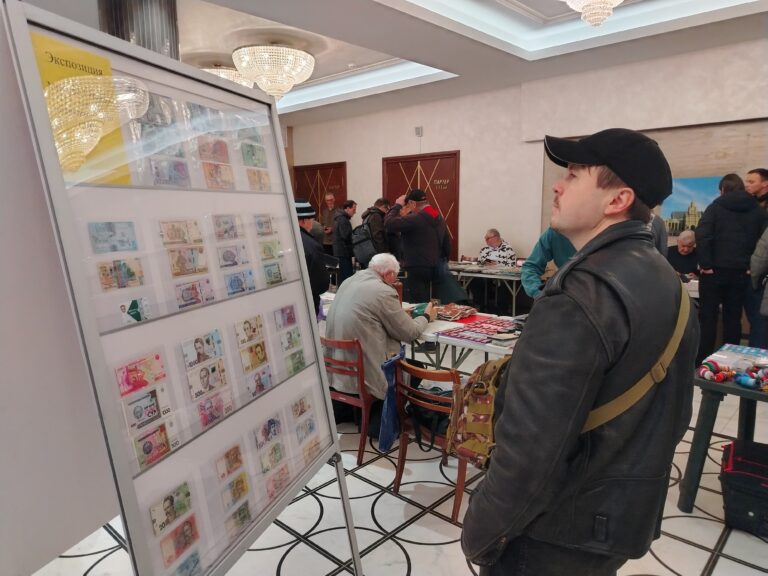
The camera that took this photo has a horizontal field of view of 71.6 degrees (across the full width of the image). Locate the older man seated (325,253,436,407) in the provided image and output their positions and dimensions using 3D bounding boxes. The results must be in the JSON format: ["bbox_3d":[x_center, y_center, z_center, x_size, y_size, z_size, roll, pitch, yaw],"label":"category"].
[{"bbox_3d":[0.004,0.402,3.658,0.600,1.270,0.800,7,12,42],"label":"older man seated"}]

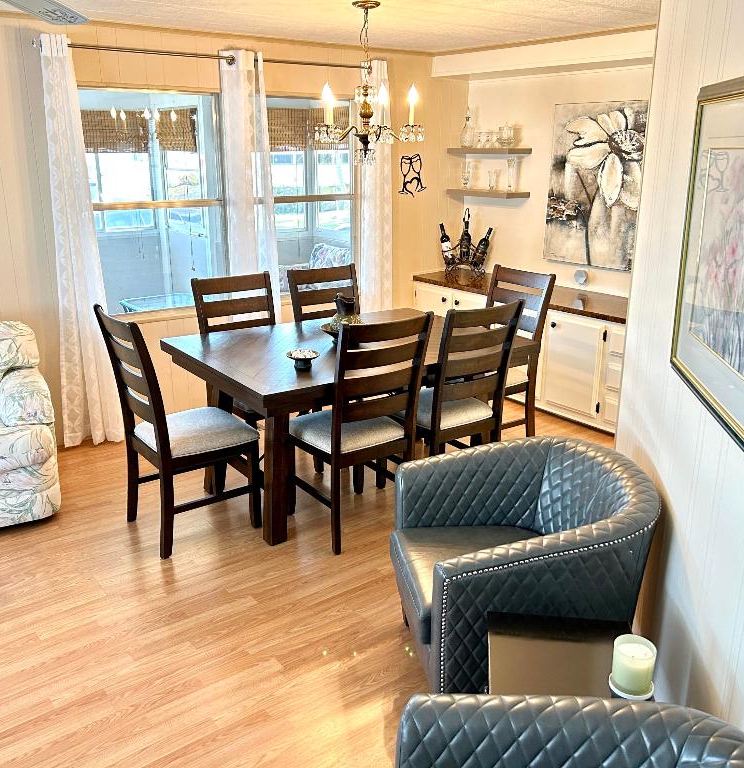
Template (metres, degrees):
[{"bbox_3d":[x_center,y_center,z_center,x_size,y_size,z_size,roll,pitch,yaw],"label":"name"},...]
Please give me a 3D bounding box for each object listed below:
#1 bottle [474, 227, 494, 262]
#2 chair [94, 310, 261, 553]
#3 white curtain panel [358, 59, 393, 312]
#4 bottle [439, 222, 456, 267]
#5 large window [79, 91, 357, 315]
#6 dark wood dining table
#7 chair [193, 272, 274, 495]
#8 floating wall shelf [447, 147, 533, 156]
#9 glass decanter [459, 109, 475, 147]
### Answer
[{"bbox_3d":[0.811,-0.978,5.546,0.075,0.315,0.075,-13,45,-35],"label":"bottle"},{"bbox_3d":[-0.842,0.168,3.423,0.525,1.020,0.470,-12,21,-34],"label":"chair"},{"bbox_3d":[0.026,-1.088,5.439,0.310,2.240,0.100,-12,21,-35],"label":"white curtain panel"},{"bbox_3d":[0.567,-1.055,5.857,0.075,0.315,0.075,-13,0,0],"label":"bottle"},{"bbox_3d":[-0.854,-1.154,4.850,1.930,1.280,0.100,-12,21,-35],"label":"large window"},{"bbox_3d":[-0.103,0.155,3.914,1.530,0.758,1.073,-11,20,-33],"label":"dark wood dining table"},{"bbox_3d":[-0.573,-0.015,3.991,0.470,1.030,0.570,-13,21,-35],"label":"chair"},{"bbox_3d":[0.841,-1.679,5.549,0.240,0.040,0.617,-12,21,-35],"label":"floating wall shelf"},{"bbox_3d":[0.710,-1.887,5.666,0.105,0.280,0.105,-13,21,-35],"label":"glass decanter"}]

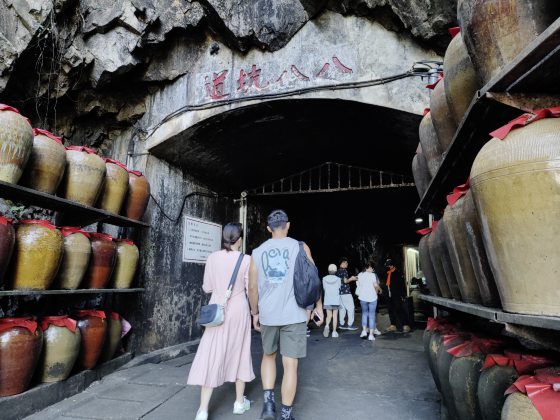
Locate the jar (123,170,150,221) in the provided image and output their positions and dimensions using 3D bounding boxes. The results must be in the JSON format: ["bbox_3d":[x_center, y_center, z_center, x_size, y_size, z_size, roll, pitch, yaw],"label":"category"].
[{"bbox_3d":[-1.917,-0.184,5.167,0.350,0.647,0.350,0,-11,0],"label":"jar"}]

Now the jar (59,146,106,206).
[{"bbox_3d":[-2.087,-0.354,4.102,0.435,0.580,0.435,0,-11,0],"label":"jar"}]

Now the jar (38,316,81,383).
[{"bbox_3d":[-2.101,1.312,3.692,0.375,0.570,0.375,0,-11,0],"label":"jar"}]

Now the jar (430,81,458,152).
[{"bbox_3d":[1.155,-0.628,2.423,0.390,0.610,0.390,0,-11,0],"label":"jar"}]

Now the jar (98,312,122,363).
[{"bbox_3d":[-2.020,1.489,4.663,0.320,0.570,0.320,0,-11,0],"label":"jar"}]

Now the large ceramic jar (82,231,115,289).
[{"bbox_3d":[-2.023,0.570,4.340,0.360,0.617,0.360,0,-11,0],"label":"large ceramic jar"}]

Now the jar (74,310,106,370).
[{"bbox_3d":[-2.060,1.388,4.193,0.350,0.600,0.350,0,-11,0],"label":"jar"}]

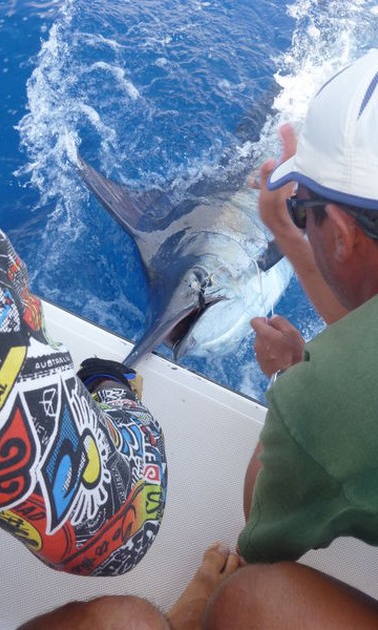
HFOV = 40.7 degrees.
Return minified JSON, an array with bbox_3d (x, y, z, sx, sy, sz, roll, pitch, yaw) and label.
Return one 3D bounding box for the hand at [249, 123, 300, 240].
[{"bbox_3d":[0.145,-0.225,0.860,0.075,0.085,0.185,2,87,20],"label":"hand"}]

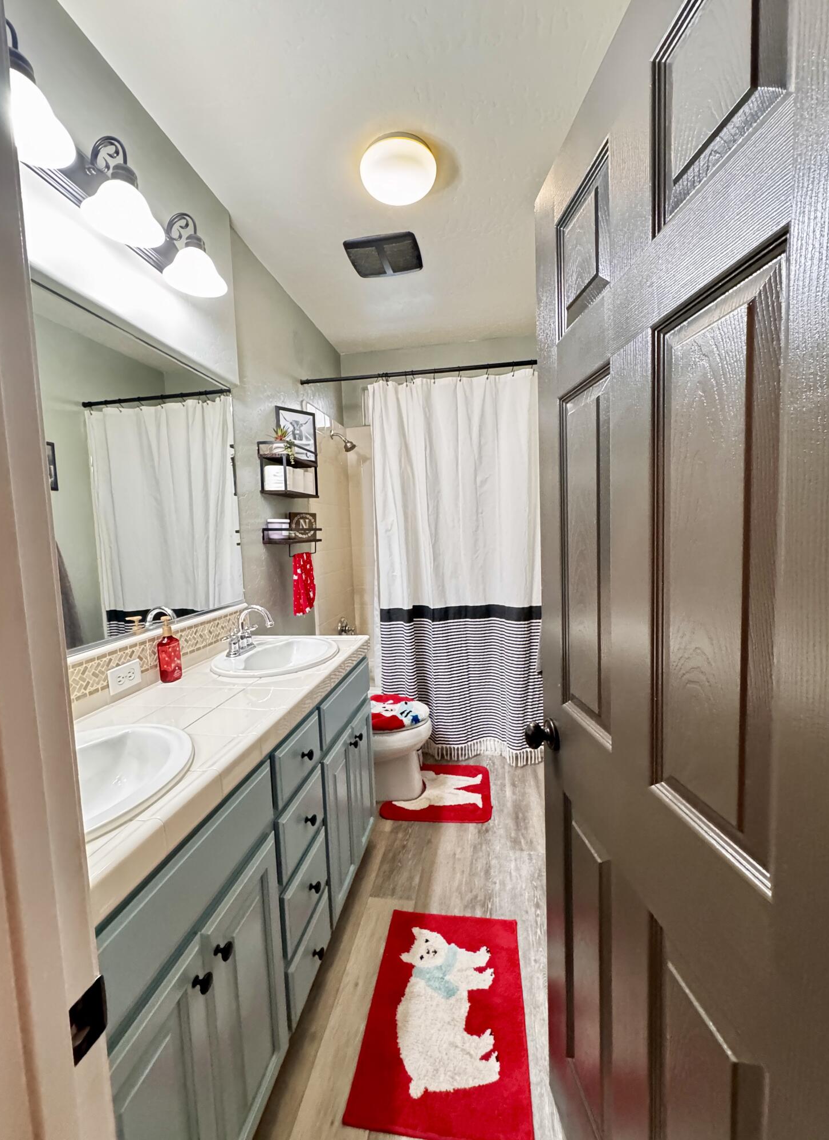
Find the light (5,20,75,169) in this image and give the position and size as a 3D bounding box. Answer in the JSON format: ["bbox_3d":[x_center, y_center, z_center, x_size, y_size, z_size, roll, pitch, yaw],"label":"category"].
[{"bbox_3d":[-0.820,-1.017,0.942,0.210,0.240,0.190,-1,5,9],"label":"light"}]

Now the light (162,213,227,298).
[{"bbox_3d":[-0.723,-1.046,1.500,0.205,0.225,0.190,-2,5,9],"label":"light"}]

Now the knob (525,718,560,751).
[{"bbox_3d":[0.267,0.353,0.986,0.066,0.066,0.066,-2,4,-4],"label":"knob"}]

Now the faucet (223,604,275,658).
[{"bbox_3d":[-0.607,0.223,1.747,0.175,0.180,0.230,-1,5,9],"label":"faucet"}]

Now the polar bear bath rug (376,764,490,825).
[{"bbox_3d":[0.132,1.166,2.452,0.555,0.016,0.530,-1,5,9],"label":"polar bear bath rug"}]

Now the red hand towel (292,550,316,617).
[{"bbox_3d":[-0.572,0.063,2.411,0.055,0.315,0.240,-2,5,9],"label":"red hand towel"}]

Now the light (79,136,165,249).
[{"bbox_3d":[-0.770,-1.015,1.203,0.205,0.225,0.190,-2,5,9],"label":"light"}]

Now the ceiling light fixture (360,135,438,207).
[{"bbox_3d":[-0.059,-1.463,1.714,0.284,0.100,0.284,-2,4,0],"label":"ceiling light fixture"}]

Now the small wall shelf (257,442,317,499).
[{"bbox_3d":[-0.636,-0.502,2.378,0.140,0.245,0.420,-2,5,9],"label":"small wall shelf"}]

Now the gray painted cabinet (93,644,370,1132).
[{"bbox_3d":[-0.569,0.865,1.366,0.530,0.840,1.550,-2,5,9],"label":"gray painted cabinet"}]

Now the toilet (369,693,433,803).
[{"bbox_3d":[-0.274,0.819,2.494,0.735,0.730,0.420,-2,5,9],"label":"toilet"}]

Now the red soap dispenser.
[{"bbox_3d":[-0.787,0.254,1.479,0.044,0.208,0.062,-1,5,9],"label":"red soap dispenser"}]

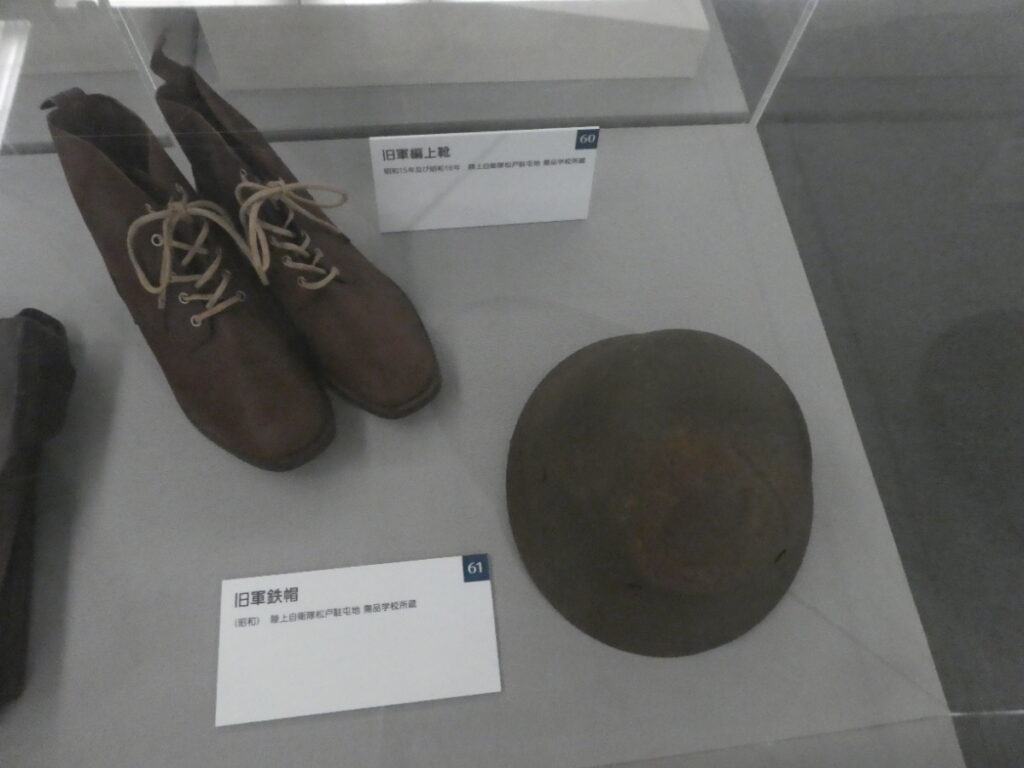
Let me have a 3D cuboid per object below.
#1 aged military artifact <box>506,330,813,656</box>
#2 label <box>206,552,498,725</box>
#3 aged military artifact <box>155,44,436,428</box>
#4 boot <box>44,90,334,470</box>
[{"bbox_3d":[0.125,0.053,0.532,0.253,0.147,0.280,19,65,6],"label":"aged military artifact"},{"bbox_3d":[-0.115,0.188,0.533,0.204,0.005,0.102,-4,65,-5],"label":"label"},{"bbox_3d":[-0.175,-0.108,0.578,0.102,0.170,0.285,-38,72,-18],"label":"aged military artifact"},{"bbox_3d":[-0.258,-0.068,0.558,0.104,0.165,0.288,-34,71,-17],"label":"boot"}]

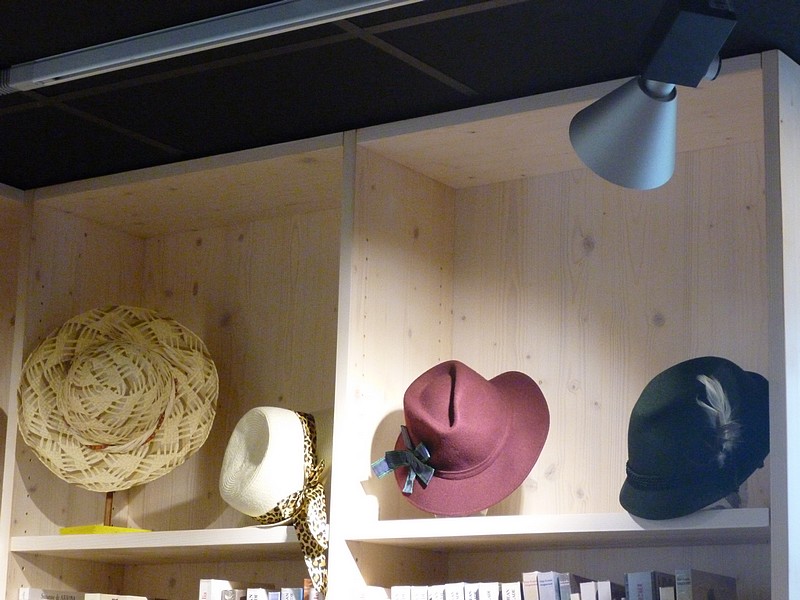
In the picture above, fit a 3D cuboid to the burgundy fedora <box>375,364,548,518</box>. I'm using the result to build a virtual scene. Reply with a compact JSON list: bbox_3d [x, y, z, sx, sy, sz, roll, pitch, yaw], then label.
[{"bbox_3d":[0.086,0.194,2.913,0.287,0.303,0.121,-31,-57,6],"label":"burgundy fedora"}]

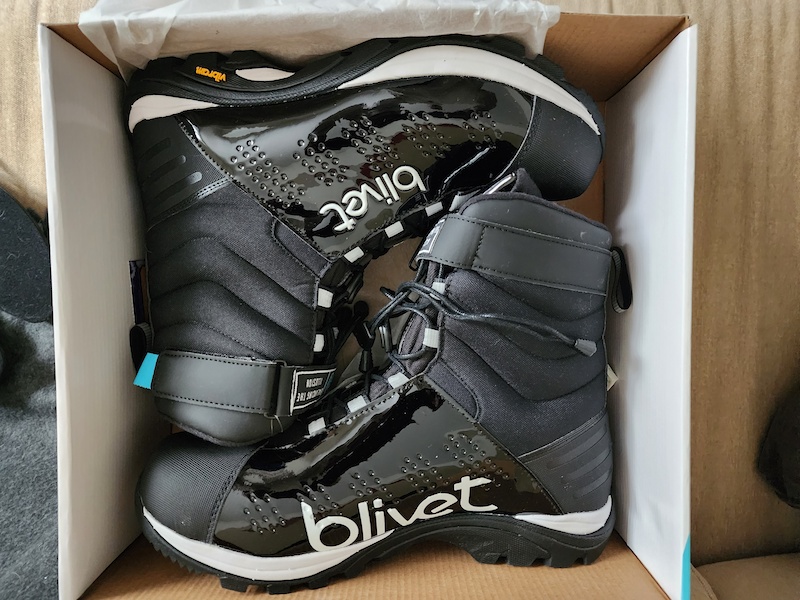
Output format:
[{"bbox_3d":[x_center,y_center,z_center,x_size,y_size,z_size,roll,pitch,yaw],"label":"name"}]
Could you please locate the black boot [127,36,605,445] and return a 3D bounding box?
[{"bbox_3d":[-0.021,-0.028,0.351,0.317,0.112,0.250,-2,92,1],"label":"black boot"}]

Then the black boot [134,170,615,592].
[{"bbox_3d":[-0.015,0.042,0.353,0.317,0.112,0.252,-2,92,1],"label":"black boot"}]

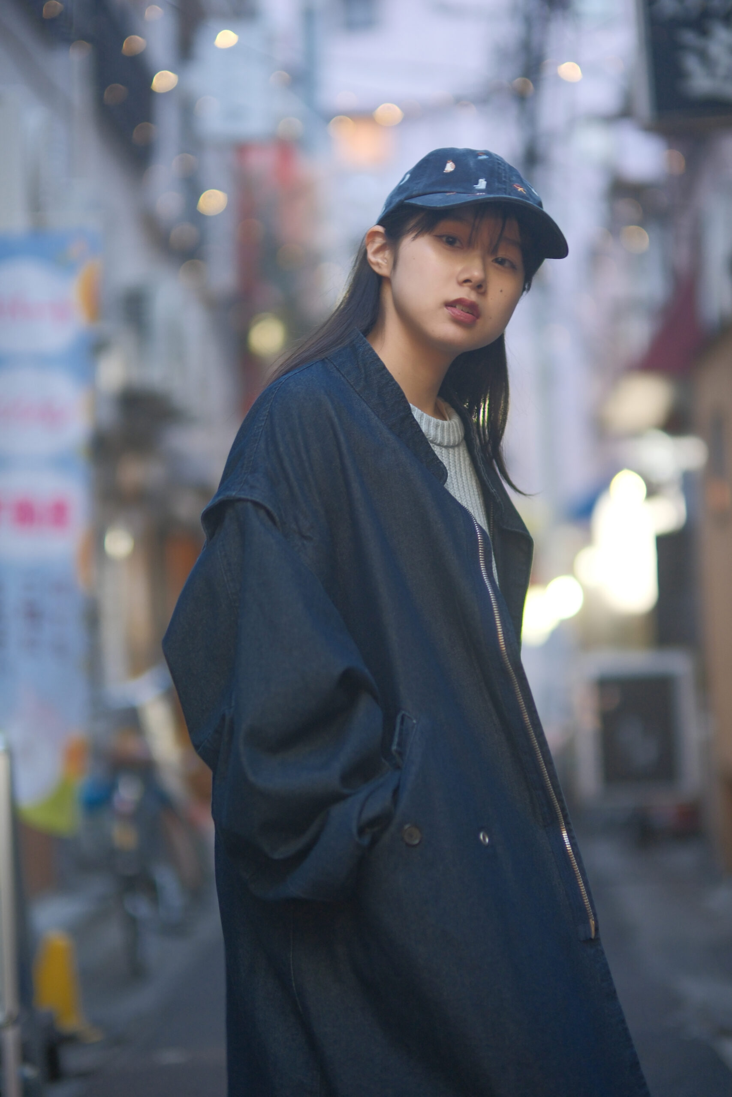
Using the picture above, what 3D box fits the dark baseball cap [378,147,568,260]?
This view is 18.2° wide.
[{"bbox_3d":[0.123,-0.379,2.475,0.176,0.128,0.260,18,-13,-21],"label":"dark baseball cap"}]

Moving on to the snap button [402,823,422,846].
[{"bbox_3d":[0.048,0.295,2.350,0.019,0.019,0.006,1,1,-24],"label":"snap button"}]

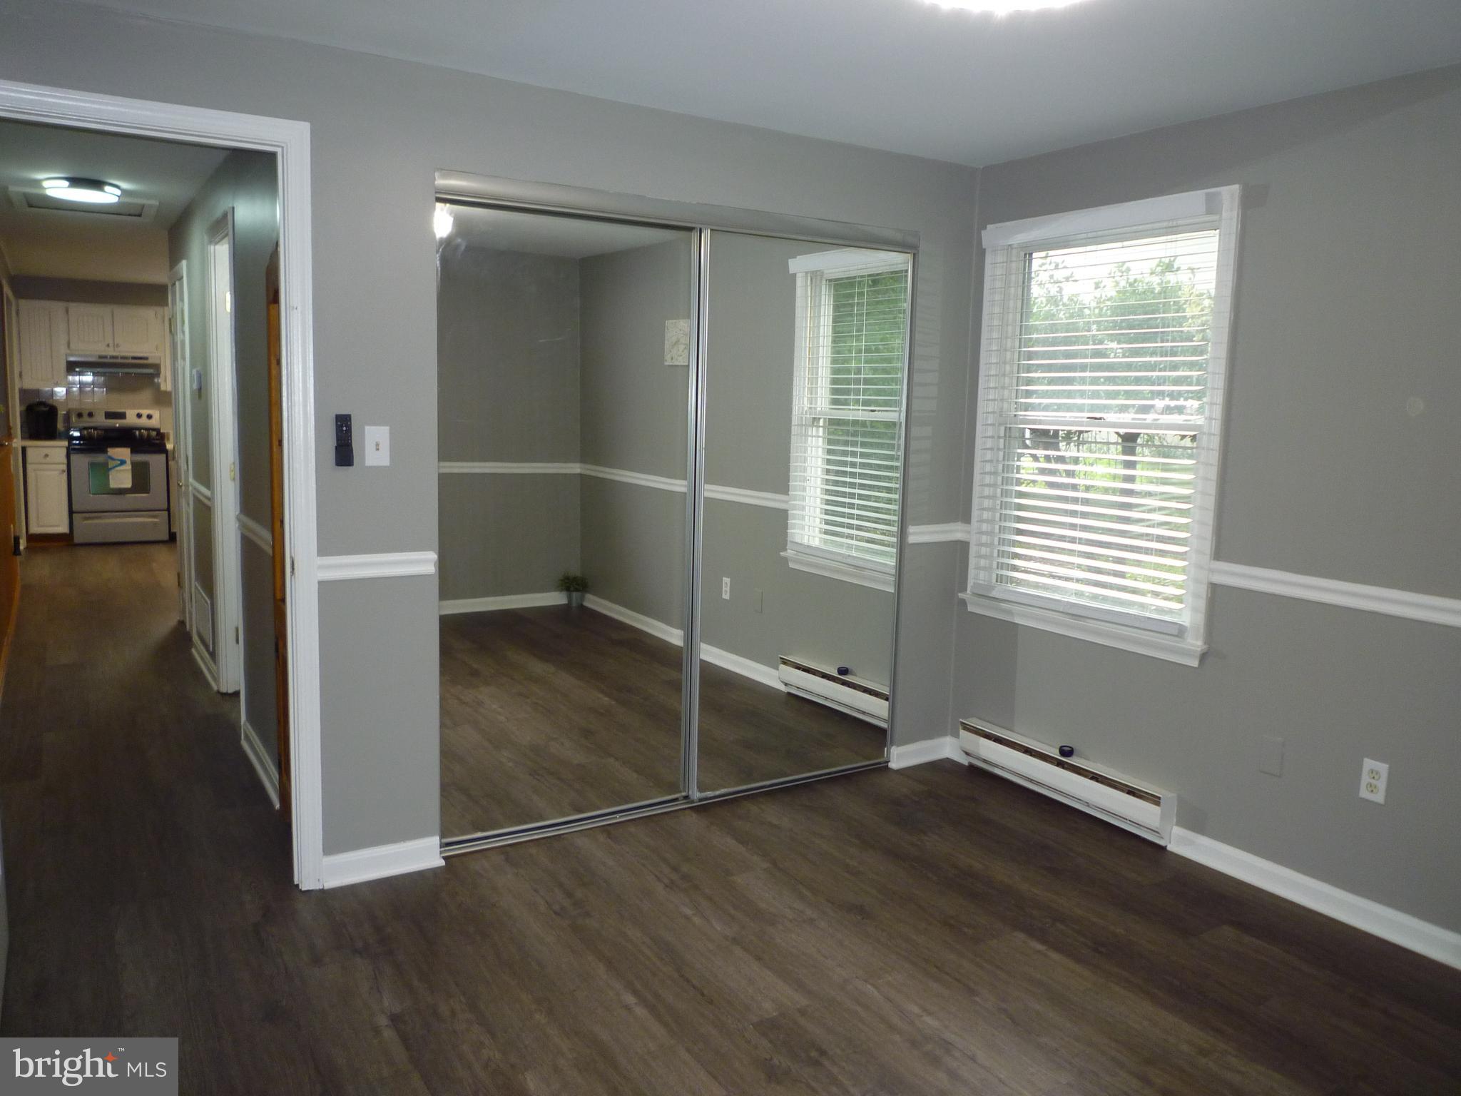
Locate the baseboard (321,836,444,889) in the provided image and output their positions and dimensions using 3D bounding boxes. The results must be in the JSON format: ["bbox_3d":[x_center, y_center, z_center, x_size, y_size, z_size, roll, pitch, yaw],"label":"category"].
[{"bbox_3d":[-1.031,0.935,3.151,0.350,0.094,0.017,-3,9,-32],"label":"baseboard"}]

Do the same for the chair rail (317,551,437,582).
[{"bbox_3d":[-1.007,0.053,3.026,0.330,0.070,0.024,-3,9,-32],"label":"chair rail"}]

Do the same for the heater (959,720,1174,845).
[{"bbox_3d":[1.190,0.836,3.856,0.062,0.177,0.932,-3,9,-32],"label":"heater"}]

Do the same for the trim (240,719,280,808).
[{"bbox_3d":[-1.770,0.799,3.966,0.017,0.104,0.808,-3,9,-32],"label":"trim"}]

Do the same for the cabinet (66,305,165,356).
[{"bbox_3d":[-5.789,-2.038,9.919,0.765,0.455,0.320,-3,9,-32],"label":"cabinet"}]

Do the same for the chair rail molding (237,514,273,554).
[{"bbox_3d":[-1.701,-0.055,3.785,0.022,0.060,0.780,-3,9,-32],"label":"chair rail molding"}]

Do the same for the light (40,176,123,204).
[{"bbox_3d":[-2.884,-1.584,4.702,0.300,0.070,0.300,-3,9,-32],"label":"light"}]

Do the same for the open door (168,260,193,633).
[{"bbox_3d":[-3.215,-0.537,6.176,0.050,2.080,0.780,-4,9,-32],"label":"open door"}]

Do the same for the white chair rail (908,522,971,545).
[{"bbox_3d":[0.815,-0.056,4.164,0.279,0.071,0.026,-3,9,-32],"label":"white chair rail"}]

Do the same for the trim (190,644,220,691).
[{"bbox_3d":[-2.708,0.574,5.433,0.017,0.103,0.929,-3,9,-32],"label":"trim"}]

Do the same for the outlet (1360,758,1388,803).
[{"bbox_3d":[1.785,0.648,2.927,0.008,0.115,0.070,-3,9,-32],"label":"outlet"}]

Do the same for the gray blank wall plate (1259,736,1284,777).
[{"bbox_3d":[1.655,0.638,3.230,0.007,0.114,0.070,-4,9,-32],"label":"gray blank wall plate"}]

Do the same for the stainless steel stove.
[{"bbox_3d":[-5.753,-0.689,9.929,0.760,1.190,0.670,-3,9,-32],"label":"stainless steel stove"}]

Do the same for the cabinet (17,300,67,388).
[{"bbox_3d":[-6.290,-1.849,9.627,0.370,0.770,0.320,-3,9,-32],"label":"cabinet"}]

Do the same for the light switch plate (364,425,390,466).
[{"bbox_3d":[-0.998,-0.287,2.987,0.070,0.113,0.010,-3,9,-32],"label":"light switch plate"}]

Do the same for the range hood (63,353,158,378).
[{"bbox_3d":[-5.774,-1.698,9.883,0.755,0.175,0.480,-3,9,-32],"label":"range hood"}]

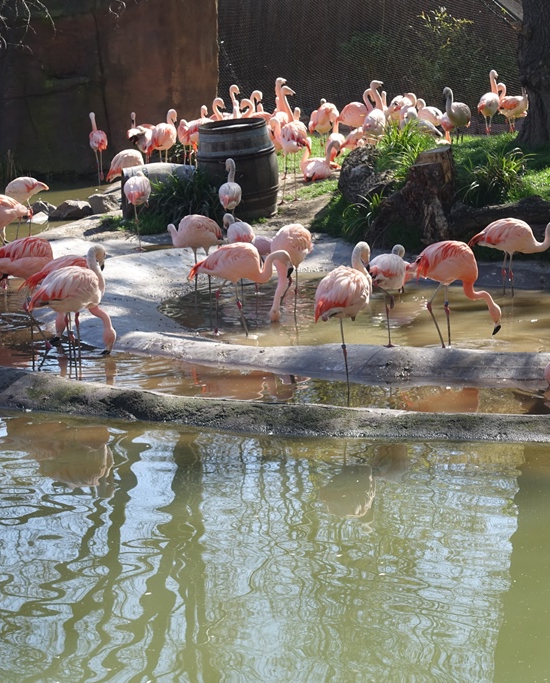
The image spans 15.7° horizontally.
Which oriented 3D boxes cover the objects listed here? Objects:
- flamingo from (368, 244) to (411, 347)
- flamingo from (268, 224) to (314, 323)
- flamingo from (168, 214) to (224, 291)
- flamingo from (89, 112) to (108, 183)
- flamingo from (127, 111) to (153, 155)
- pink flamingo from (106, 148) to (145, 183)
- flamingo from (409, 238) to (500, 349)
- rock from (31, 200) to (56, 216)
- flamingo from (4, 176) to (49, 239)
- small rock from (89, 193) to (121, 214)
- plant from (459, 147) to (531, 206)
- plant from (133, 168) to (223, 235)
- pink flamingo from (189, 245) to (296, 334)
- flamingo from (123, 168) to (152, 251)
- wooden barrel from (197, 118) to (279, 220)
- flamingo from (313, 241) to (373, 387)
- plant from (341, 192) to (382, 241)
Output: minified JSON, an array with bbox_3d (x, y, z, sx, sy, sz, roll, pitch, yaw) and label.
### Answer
[{"bbox_3d":[0.790,-0.319,13.854,0.240,0.704,0.430,5,12,31],"label":"flamingo"},{"bbox_3d":[0.121,-0.508,14.600,0.280,0.740,0.500,3,10,25],"label":"flamingo"},{"bbox_3d":[-0.630,-0.674,15.780,0.480,0.667,0.270,-4,10,-10],"label":"flamingo"},{"bbox_3d":[-2.416,-2.624,27.258,0.240,1.016,0.440,-5,10,-17],"label":"flamingo"},{"bbox_3d":[-1.700,-2.386,24.897,0.280,0.949,0.450,6,13,37],"label":"flamingo"},{"bbox_3d":[-1.718,-1.874,23.200,0.550,0.760,0.250,-2,10,-5],"label":"pink flamingo"},{"bbox_3d":[1.199,-0.317,13.150,0.600,0.710,0.280,-1,10,3],"label":"flamingo"},{"bbox_3d":[-2.767,-1.590,23.800,0.310,0.190,0.260,-1,9,0],"label":"rock"},{"bbox_3d":[-2.698,-1.428,21.479,0.500,0.704,0.260,-3,10,-6],"label":"flamingo"},{"bbox_3d":[-1.975,-1.608,23.200,0.380,0.250,0.330,-1,9,0],"label":"small rock"},{"bbox_3d":[1.979,-1.488,17.954,0.650,0.540,0.600,-2,10,0],"label":"plant"},{"bbox_3d":[-0.964,-1.421,19.886,0.880,0.612,0.750,-2,10,0],"label":"plant"},{"bbox_3d":[-0.222,-0.342,13.609,0.720,0.672,0.270,-1,10,5],"label":"pink flamingo"},{"bbox_3d":[-1.271,-1.215,18.400,0.270,0.740,0.440,0,10,10],"label":"flamingo"},{"bbox_3d":[-0.385,-1.766,20.660,0.810,0.960,0.810,-7,10,1],"label":"wooden barrel"},{"bbox_3d":[0.416,-0.128,12.261,0.270,0.980,0.460,6,12,37],"label":"flamingo"},{"bbox_3d":[0.787,-1.124,17.900,0.390,0.440,0.370,-1,9,0],"label":"plant"}]

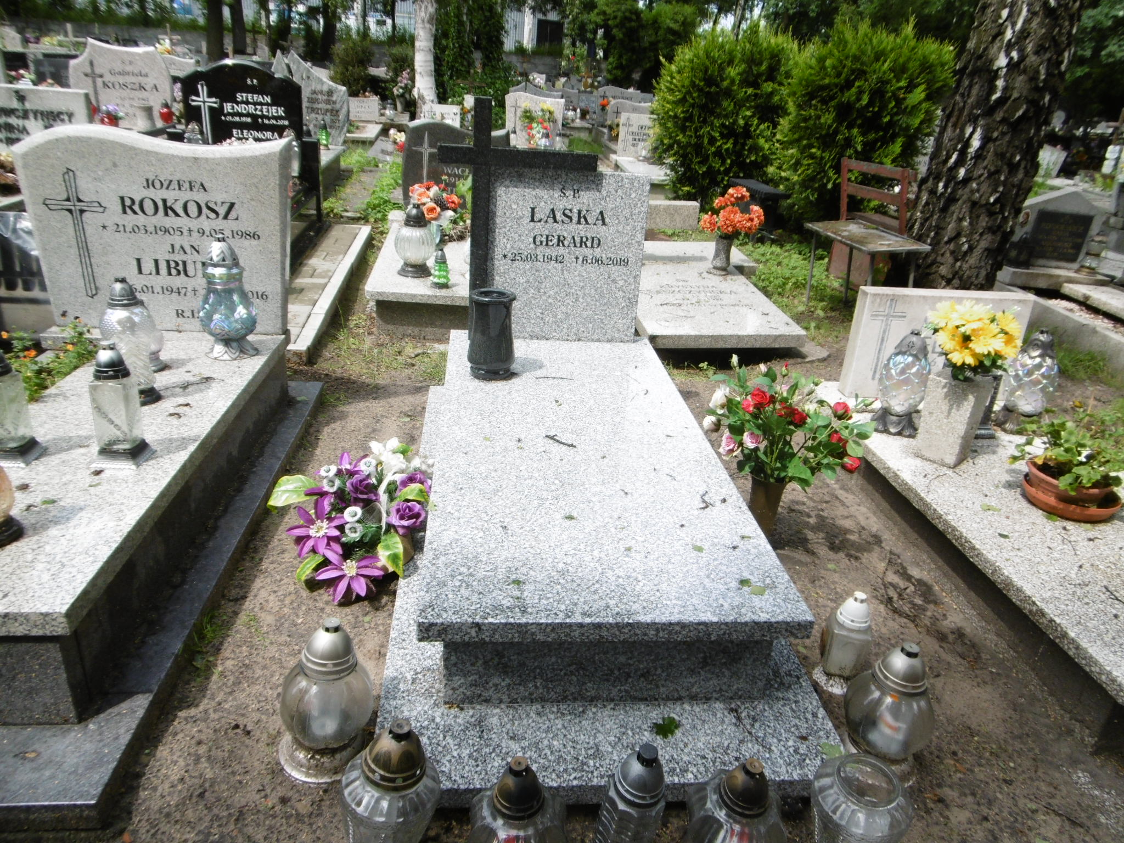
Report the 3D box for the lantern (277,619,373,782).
[{"bbox_3d":[-0.441,0.514,1.464,0.175,0.339,0.175,6,24,-9],"label":"lantern"}]

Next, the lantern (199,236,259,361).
[{"bbox_3d":[-1.080,-0.405,2.535,0.175,0.378,0.175,2,25,-7],"label":"lantern"}]

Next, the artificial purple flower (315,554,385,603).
[{"bbox_3d":[-0.531,0.392,1.951,0.167,0.073,0.141,-1,65,-1],"label":"artificial purple flower"}]

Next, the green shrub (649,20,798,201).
[{"bbox_3d":[1.682,-3.013,7.966,1.550,1.750,1.500,2,25,-7],"label":"green shrub"}]

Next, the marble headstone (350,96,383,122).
[{"bbox_3d":[-3.540,-5.603,13.967,0.520,0.410,0.100,1,23,-7],"label":"marble headstone"}]

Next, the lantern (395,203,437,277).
[{"bbox_3d":[-0.734,-0.923,3.934,0.204,0.344,0.204,1,25,-7],"label":"lantern"}]

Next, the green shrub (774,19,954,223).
[{"bbox_3d":[3.415,-3.314,8.900,1.950,2.200,1.850,1,23,-7],"label":"green shrub"}]

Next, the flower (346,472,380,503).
[{"bbox_3d":[-0.546,0.182,2.141,0.089,0.063,0.085,-1,65,-1],"label":"flower"}]

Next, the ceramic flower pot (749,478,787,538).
[{"bbox_3d":[0.625,0.265,2.420,0.120,0.235,0.120,4,25,-2],"label":"ceramic flower pot"}]

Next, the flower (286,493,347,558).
[{"bbox_3d":[-0.656,0.279,2.090,0.160,0.060,0.160,2,66,-5],"label":"flower"}]

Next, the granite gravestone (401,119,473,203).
[{"bbox_3d":[-0.732,-1.750,5.412,0.742,0.629,0.097,1,25,-7],"label":"granite gravestone"}]

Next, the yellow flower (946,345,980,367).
[{"bbox_3d":[1.241,-0.202,2.410,0.100,0.060,0.070,14,28,20],"label":"yellow flower"}]

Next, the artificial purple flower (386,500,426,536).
[{"bbox_3d":[-0.424,0.264,2.130,0.108,0.085,0.100,-1,25,-11],"label":"artificial purple flower"}]

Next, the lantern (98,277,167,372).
[{"bbox_3d":[-1.166,-0.242,2.103,0.153,0.310,0.153,1,25,-7],"label":"lantern"}]

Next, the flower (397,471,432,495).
[{"bbox_3d":[-0.421,0.181,2.220,0.100,0.080,0.095,0,25,-11],"label":"flower"}]

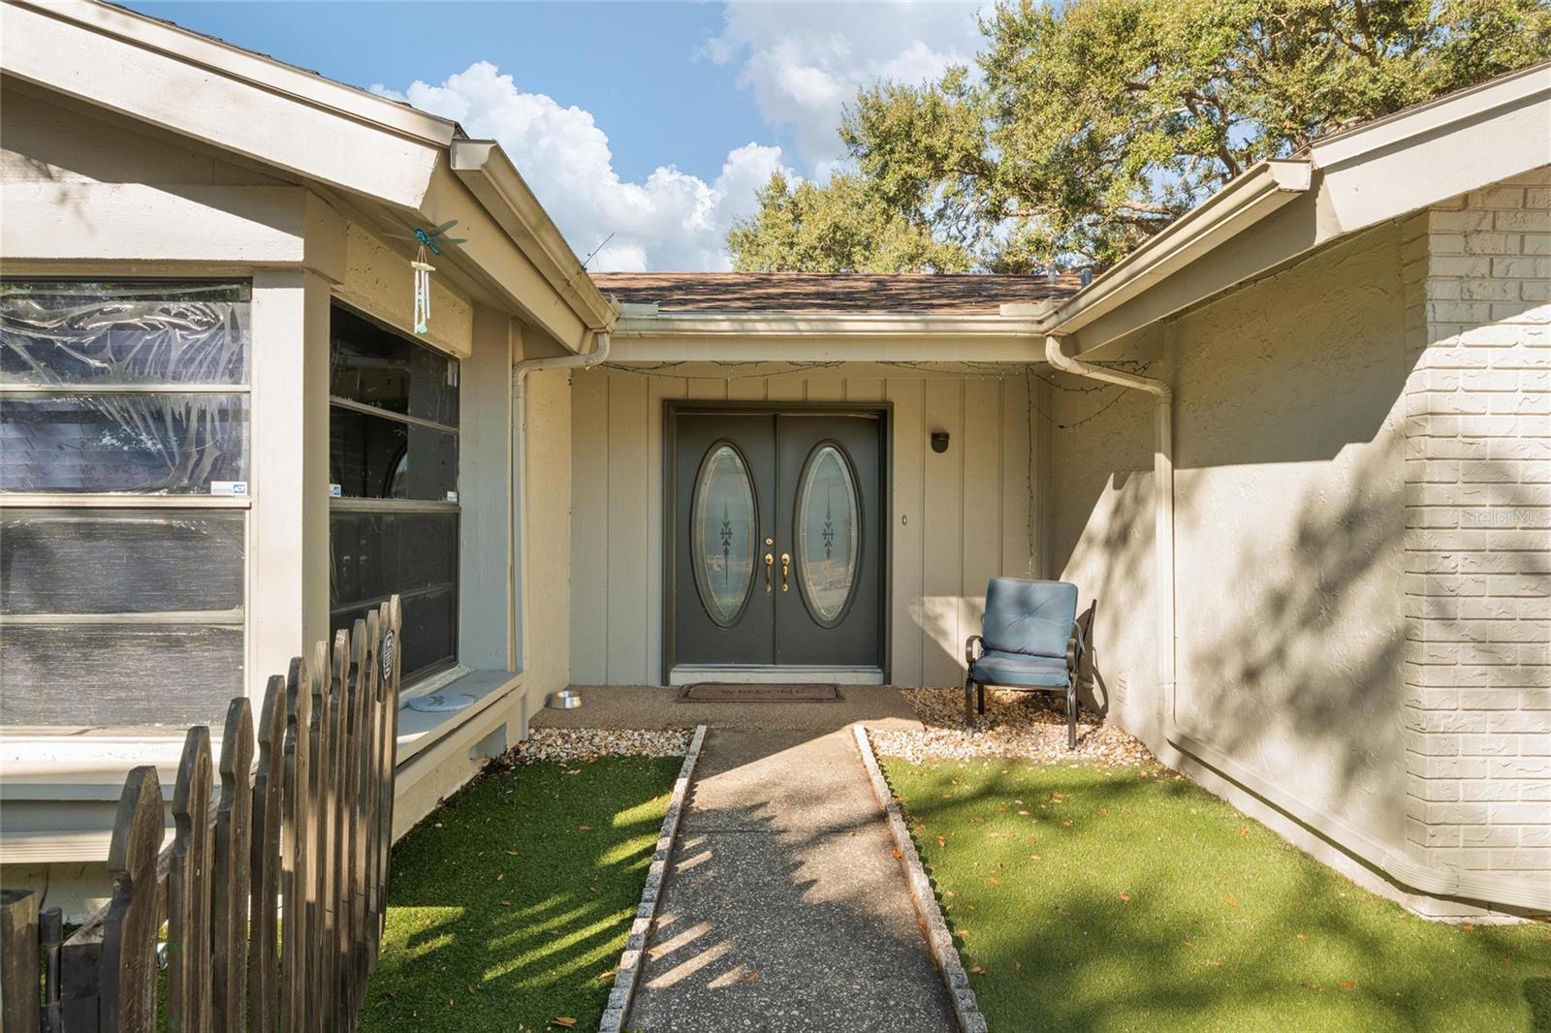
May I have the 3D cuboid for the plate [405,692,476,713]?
[{"bbox_3d":[-1.790,0.985,4.390,0.360,0.030,0.360,0,0,0],"label":"plate"}]

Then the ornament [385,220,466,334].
[{"bbox_3d":[-1.300,-0.865,3.030,0.300,0.380,0.250,0,0,-9],"label":"ornament"}]

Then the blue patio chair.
[{"bbox_3d":[1.600,0.905,5.270,0.630,0.930,0.720,0,0,22],"label":"blue patio chair"}]

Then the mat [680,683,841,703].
[{"bbox_3d":[-0.110,1.315,6.130,1.190,0.020,0.550,0,0,0],"label":"mat"}]

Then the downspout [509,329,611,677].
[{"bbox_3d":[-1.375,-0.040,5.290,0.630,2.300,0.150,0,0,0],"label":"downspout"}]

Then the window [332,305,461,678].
[{"bbox_3d":[-2.075,-0.028,4.570,0.080,2.000,1.600,0,0,0],"label":"window"}]

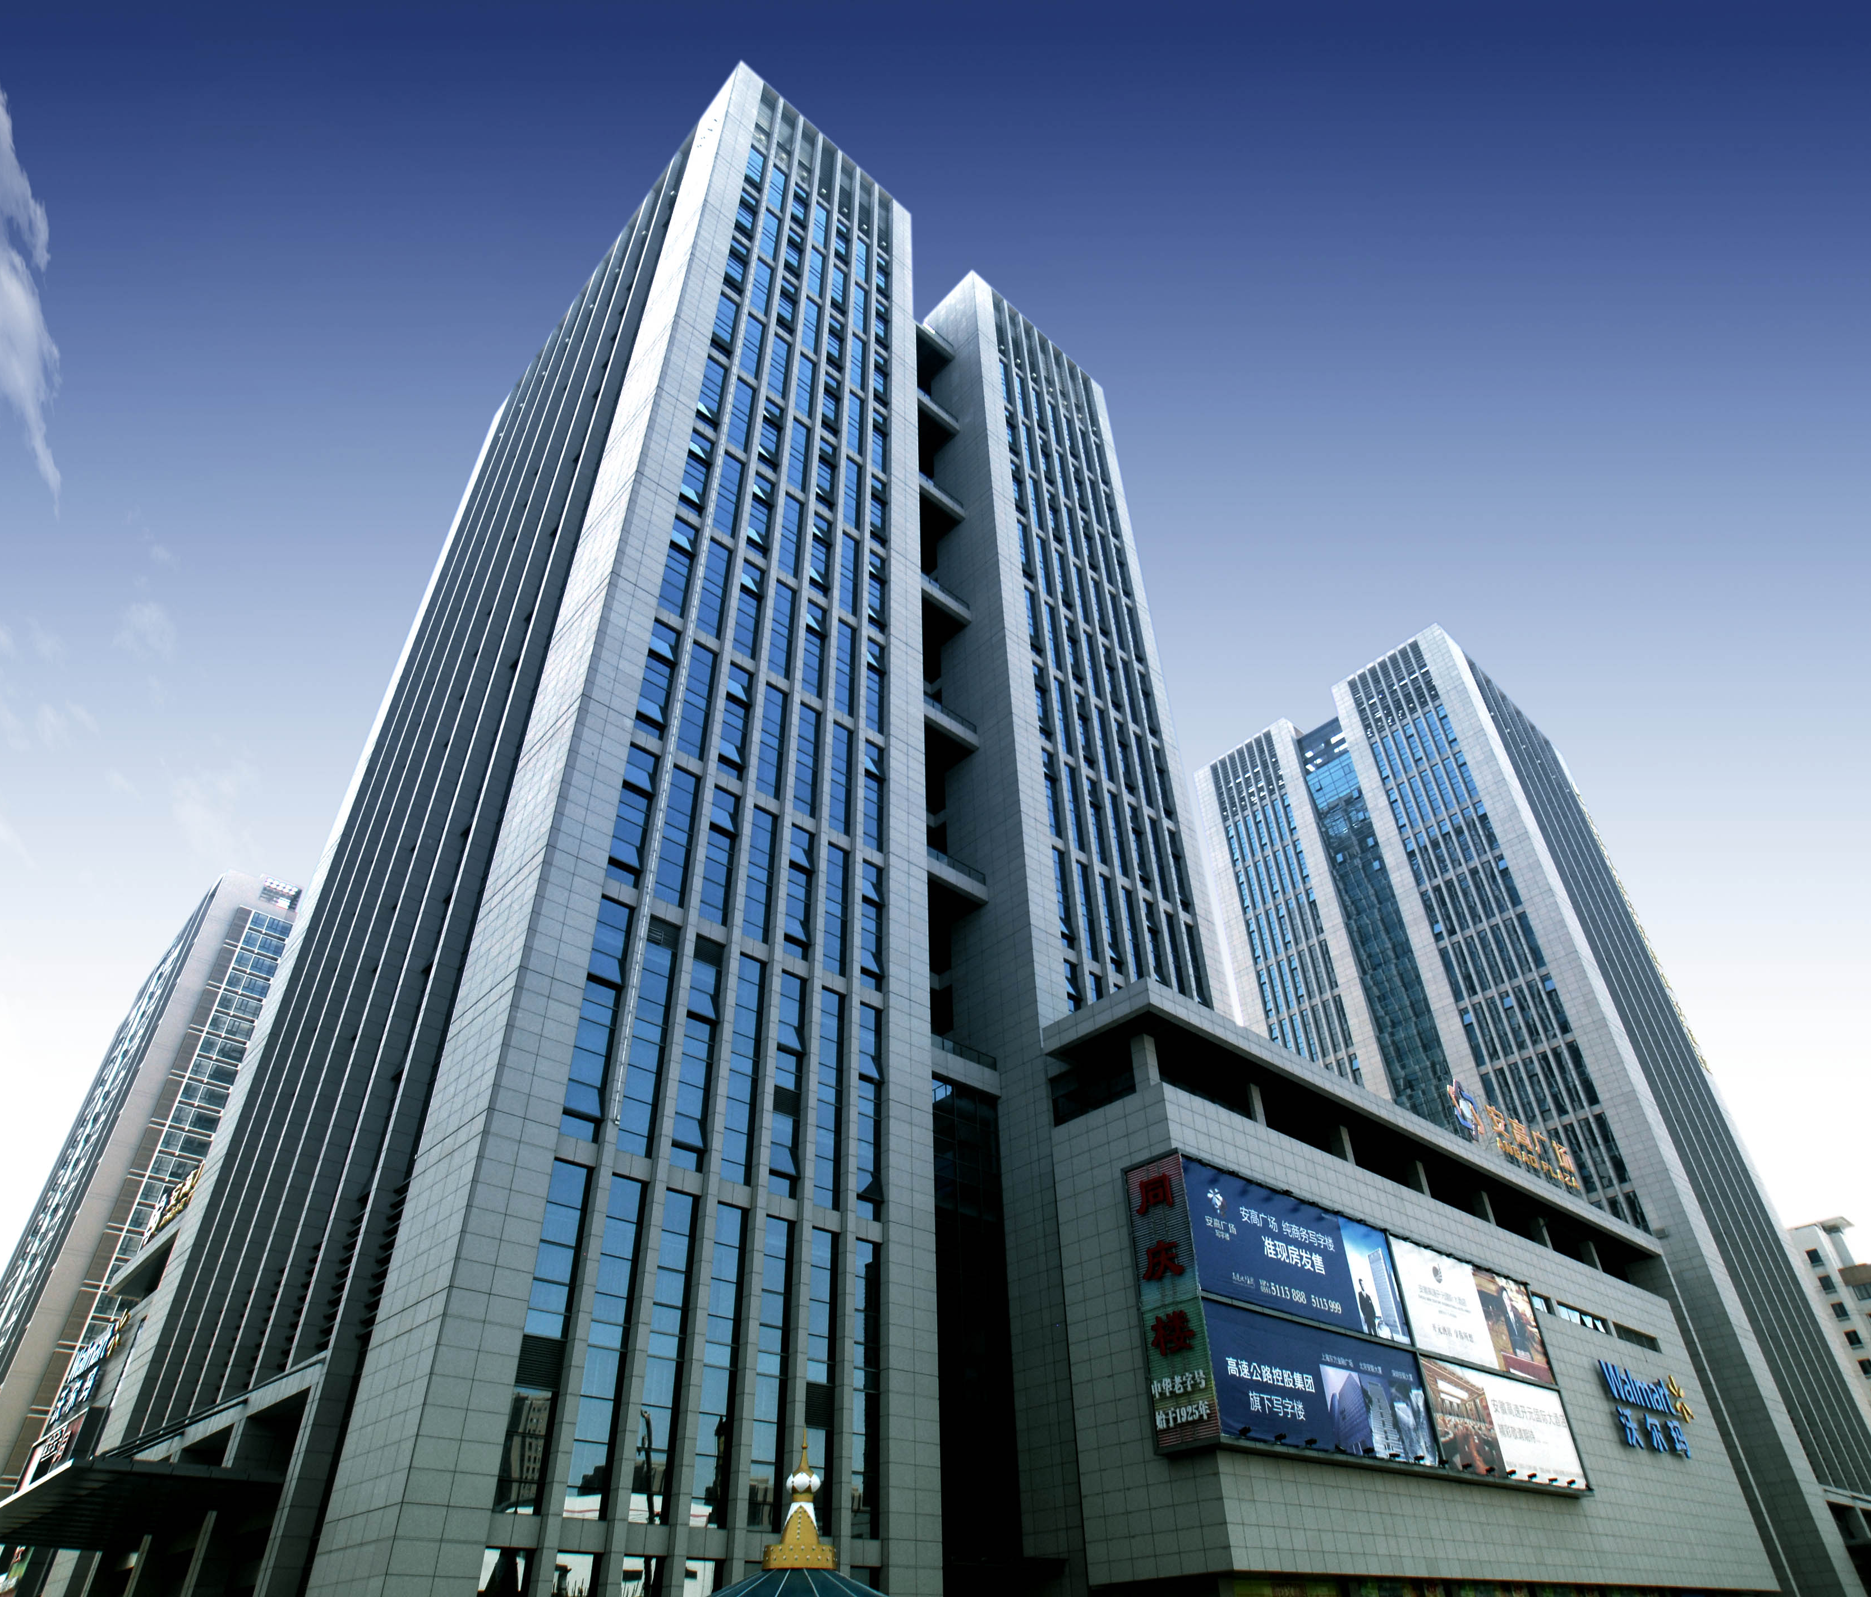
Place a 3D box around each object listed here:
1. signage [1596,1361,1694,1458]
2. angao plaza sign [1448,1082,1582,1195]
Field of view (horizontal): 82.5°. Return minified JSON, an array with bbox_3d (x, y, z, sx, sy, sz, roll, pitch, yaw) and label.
[{"bbox_3d":[45.710,38.770,67.630,14.520,5.020,0.400,29,-47,-33],"label":"signage"},{"bbox_3d":[40.890,23.940,74.900,19.200,4.220,0.500,29,-47,-33],"label":"angao plaza sign"}]

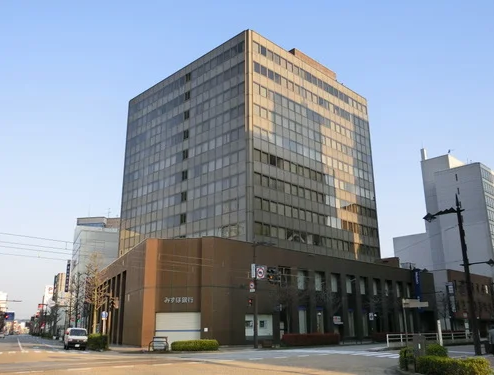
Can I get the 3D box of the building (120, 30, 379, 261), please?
[{"bbox_3d":[0.334,-1.181,93.028,33.600,33.880,33.600,-16,-22,42],"label":"building"}]

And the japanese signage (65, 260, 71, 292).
[{"bbox_3d":[-49.425,24.643,135.982,0.950,8.600,0.300,7,-18,-23],"label":"japanese signage"}]

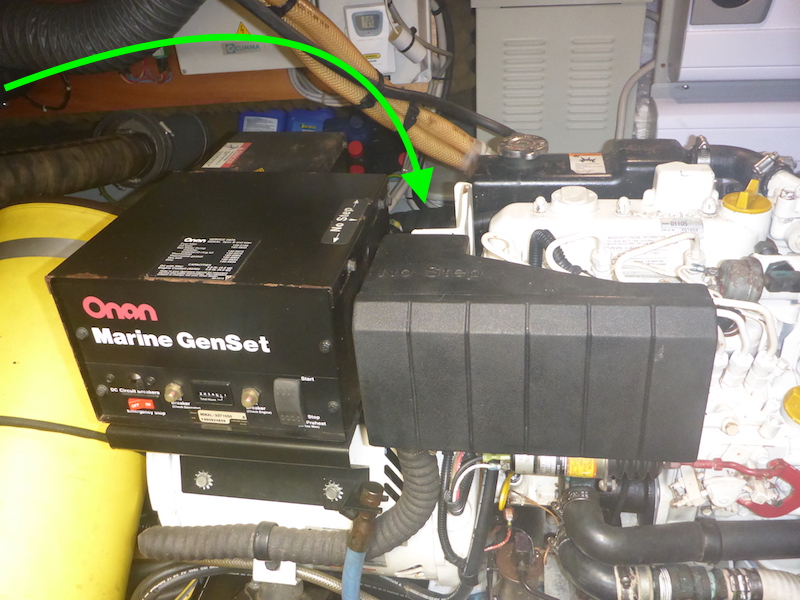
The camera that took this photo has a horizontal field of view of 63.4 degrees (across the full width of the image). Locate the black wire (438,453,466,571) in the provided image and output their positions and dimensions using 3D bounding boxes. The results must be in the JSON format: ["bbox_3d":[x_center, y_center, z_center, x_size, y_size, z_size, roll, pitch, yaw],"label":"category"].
[{"bbox_3d":[0.057,0.227,0.697,0.034,0.165,0.030,2,33,9],"label":"black wire"}]

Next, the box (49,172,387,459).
[{"bbox_3d":[-0.153,-0.001,0.664,0.245,0.176,0.236,3,33,8],"label":"box"}]

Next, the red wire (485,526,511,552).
[{"bbox_3d":[0.108,0.264,0.712,0.030,0.038,0.015,2,33,9],"label":"red wire"}]

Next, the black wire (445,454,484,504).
[{"bbox_3d":[0.066,0.185,0.672,0.037,0.068,0.030,2,33,9],"label":"black wire"}]

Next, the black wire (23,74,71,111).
[{"bbox_3d":[-0.681,-0.401,1.250,0.090,0.075,0.020,2,33,9],"label":"black wire"}]

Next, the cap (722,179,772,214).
[{"bbox_3d":[0.366,-0.106,0.680,0.052,0.024,0.052,2,33,9],"label":"cap"}]

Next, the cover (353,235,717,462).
[{"bbox_3d":[0.116,0.039,0.609,0.284,0.158,0.140,1,33,6],"label":"cover"}]

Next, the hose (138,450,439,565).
[{"bbox_3d":[-0.137,0.215,0.706,0.355,0.205,0.065,-1,32,3],"label":"hose"}]

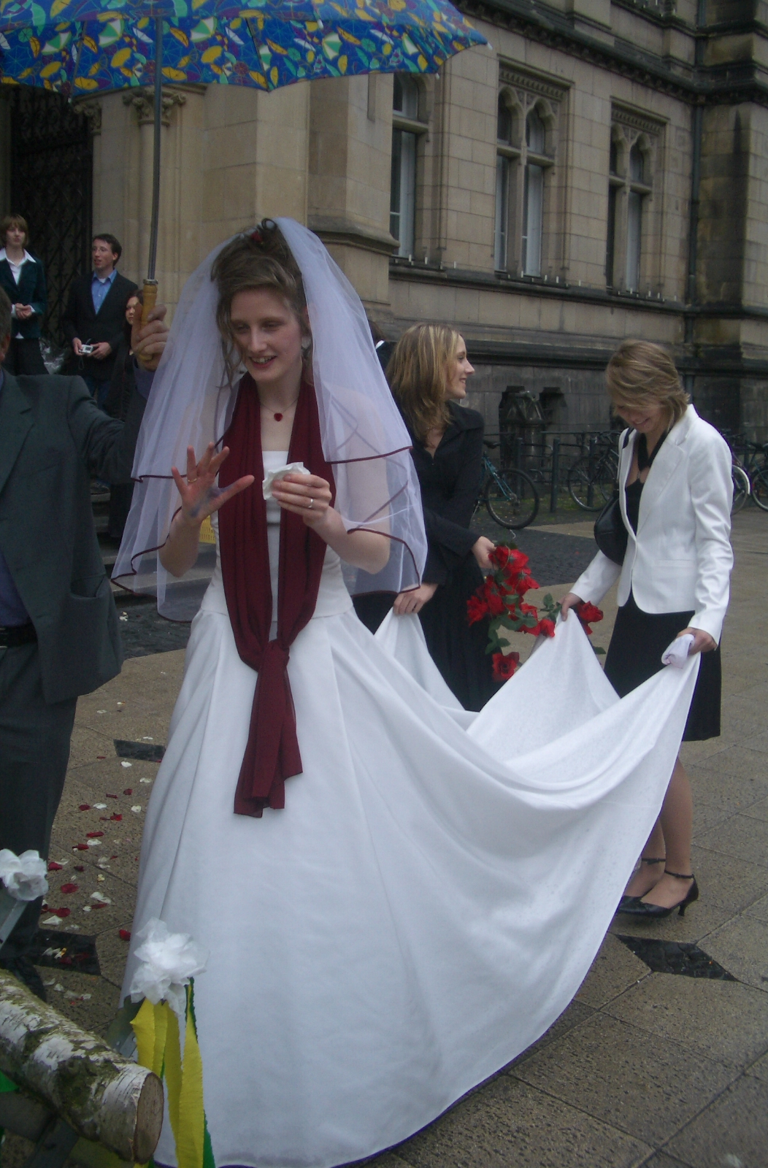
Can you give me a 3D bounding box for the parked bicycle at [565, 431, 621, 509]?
[{"bbox_3d":[3.090,-1.369,14.950,1.750,1.060,0.570,9,12,39],"label":"parked bicycle"}]

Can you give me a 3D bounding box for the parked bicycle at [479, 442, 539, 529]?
[{"bbox_3d":[1.070,-1.203,13.800,1.720,1.030,0.580,9,12,39],"label":"parked bicycle"}]

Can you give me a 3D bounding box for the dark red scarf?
[{"bbox_3d":[-0.208,0.022,2.280,0.230,0.860,0.250,2,9,4],"label":"dark red scarf"}]

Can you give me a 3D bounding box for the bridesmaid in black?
[{"bbox_3d":[0.140,0.050,3.720,0.470,1.710,0.390,-2,10,-19],"label":"bridesmaid in black"}]

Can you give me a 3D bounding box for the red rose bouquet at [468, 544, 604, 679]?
[{"bbox_3d":[0.448,0.082,3.480,0.400,0.400,0.260,0,9,-6],"label":"red rose bouquet"}]

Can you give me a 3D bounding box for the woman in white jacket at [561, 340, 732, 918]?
[{"bbox_3d":[0.750,0.153,3.390,0.440,1.650,0.430,-5,11,-31],"label":"woman in white jacket"}]

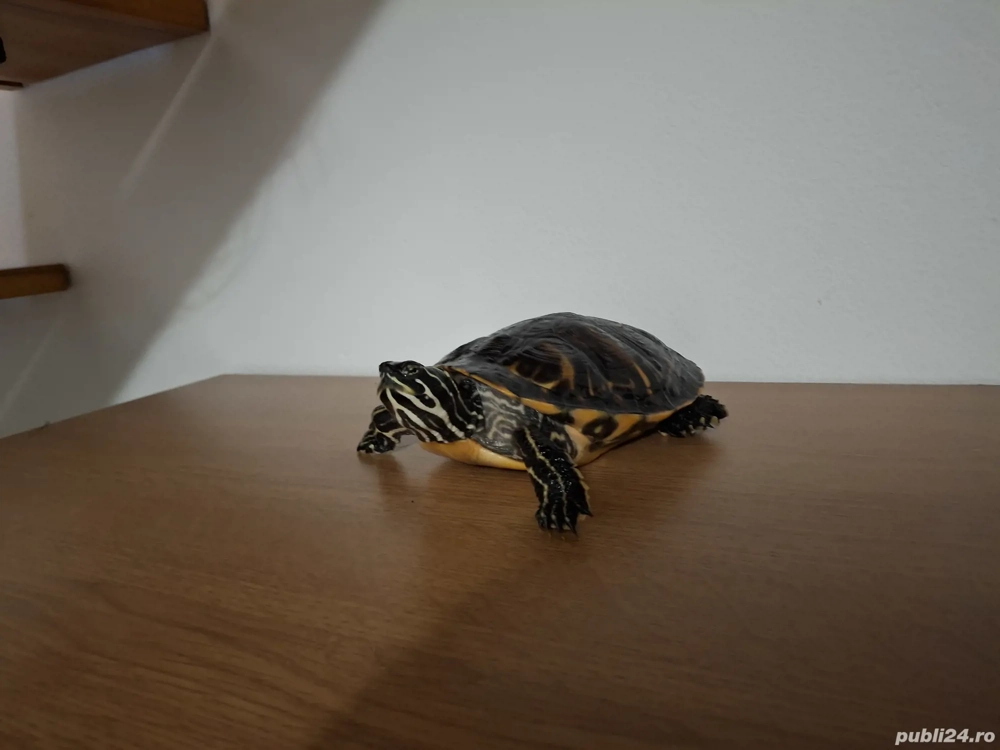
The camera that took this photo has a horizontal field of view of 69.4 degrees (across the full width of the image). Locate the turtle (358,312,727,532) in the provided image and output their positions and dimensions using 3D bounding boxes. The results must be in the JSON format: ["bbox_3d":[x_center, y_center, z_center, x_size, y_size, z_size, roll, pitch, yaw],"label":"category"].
[{"bbox_3d":[0.037,0.005,0.456,0.226,0.074,0.191,-15,16,-36],"label":"turtle"}]

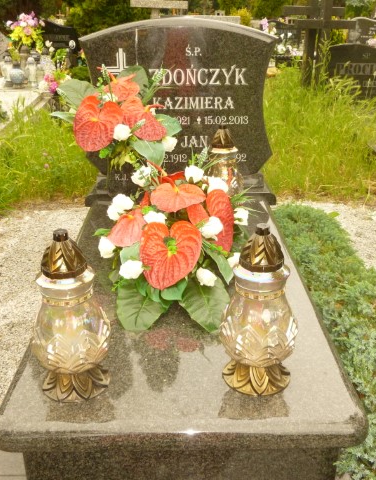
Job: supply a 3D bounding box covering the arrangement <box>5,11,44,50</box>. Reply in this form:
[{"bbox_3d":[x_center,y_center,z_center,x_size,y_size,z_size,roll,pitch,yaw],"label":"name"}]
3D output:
[{"bbox_3d":[-1.852,-2.376,5.900,0.420,0.420,0.380,-1,23,0],"label":"arrangement"}]

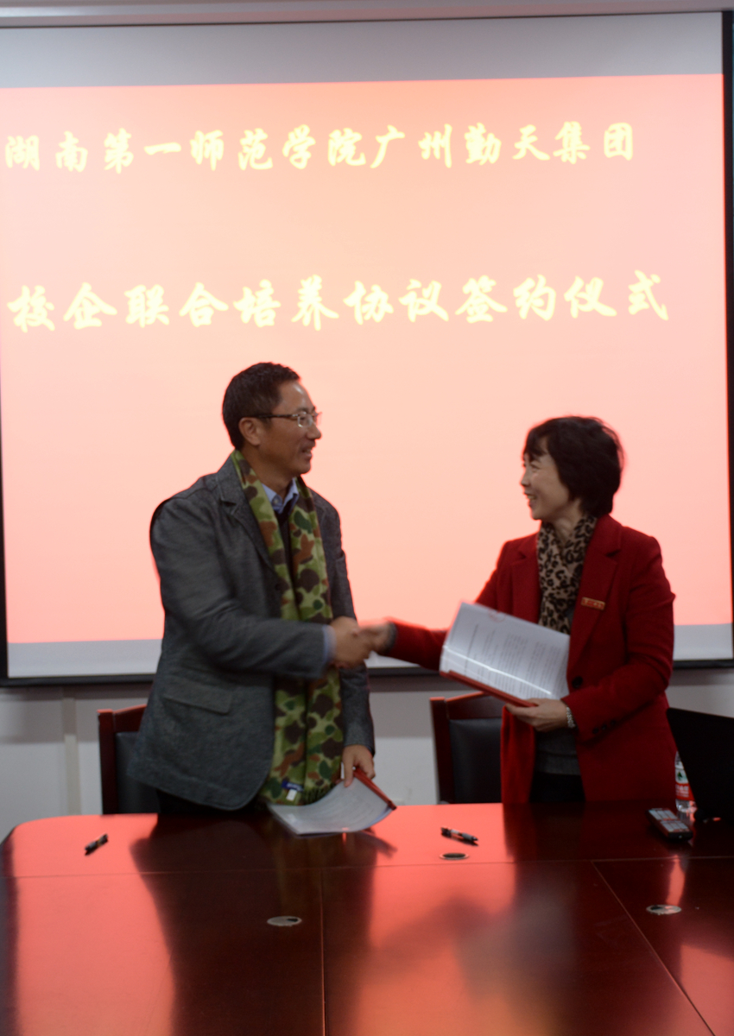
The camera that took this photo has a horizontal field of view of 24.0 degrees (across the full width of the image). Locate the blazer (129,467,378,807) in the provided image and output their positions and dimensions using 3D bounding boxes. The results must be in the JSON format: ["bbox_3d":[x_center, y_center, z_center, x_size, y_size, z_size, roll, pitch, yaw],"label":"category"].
[{"bbox_3d":[-0.235,0.257,3.730,0.530,0.760,0.420,-3,3,-36],"label":"blazer"}]

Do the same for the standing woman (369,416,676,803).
[{"bbox_3d":[0.365,0.567,3.740,0.580,1.560,0.460,0,3,29],"label":"standing woman"}]

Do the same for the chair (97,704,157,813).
[{"bbox_3d":[-0.380,0.900,3.970,0.590,0.910,0.600,-1,2,-1],"label":"chair"}]

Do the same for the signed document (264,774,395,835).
[{"bbox_3d":[-0.076,0.577,3.500,0.205,0.070,0.300,-2,2,-15],"label":"signed document"}]

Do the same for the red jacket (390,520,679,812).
[{"bbox_3d":[0.365,0.372,3.740,0.560,0.740,0.420,0,3,29],"label":"red jacket"}]

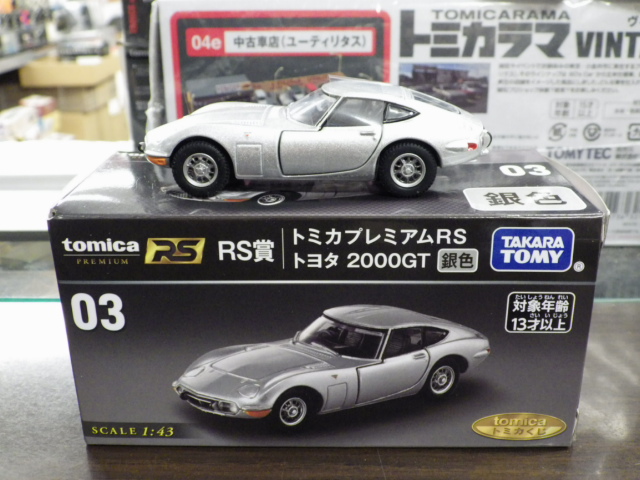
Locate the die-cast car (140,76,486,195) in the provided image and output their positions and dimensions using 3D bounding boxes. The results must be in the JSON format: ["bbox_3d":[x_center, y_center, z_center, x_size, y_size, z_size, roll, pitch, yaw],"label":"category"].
[{"bbox_3d":[-0.001,-0.030,0.211,0.097,0.027,0.037,0,22,0],"label":"die-cast car"}]

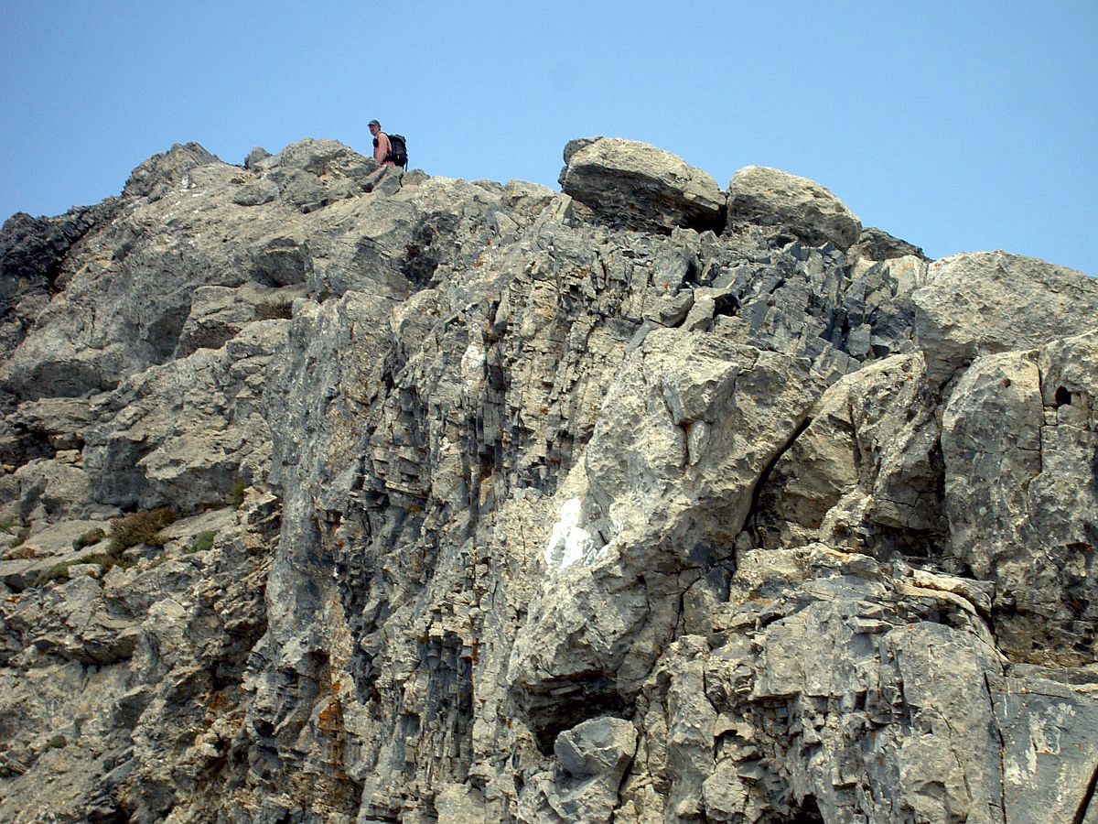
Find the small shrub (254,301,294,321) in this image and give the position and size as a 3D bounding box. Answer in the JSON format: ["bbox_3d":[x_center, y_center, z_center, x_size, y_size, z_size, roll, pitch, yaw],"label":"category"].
[{"bbox_3d":[-4.377,-1.609,51.500,0.600,0.310,0.480,0,-12,0],"label":"small shrub"}]

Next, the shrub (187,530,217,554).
[{"bbox_3d":[-4.851,1.809,45.200,0.400,0.300,0.360,0,-13,0],"label":"shrub"}]

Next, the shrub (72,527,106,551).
[{"bbox_3d":[-6.438,1.787,45.300,0.480,0.300,0.380,0,-13,0],"label":"shrub"}]

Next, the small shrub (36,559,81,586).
[{"bbox_3d":[-6.797,2.224,44.800,0.620,0.320,0.450,0,-13,0],"label":"small shrub"}]

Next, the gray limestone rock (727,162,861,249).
[{"bbox_3d":[3.455,-2.876,45.500,1.900,1.100,1.500,0,-13,0],"label":"gray limestone rock"}]

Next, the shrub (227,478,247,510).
[{"bbox_3d":[-4.410,1.159,45.800,0.280,0.400,0.280,0,-13,0],"label":"shrub"}]

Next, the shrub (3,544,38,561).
[{"bbox_3d":[-7.337,1.954,45.000,0.480,0.220,0.380,0,-13,0],"label":"shrub"}]

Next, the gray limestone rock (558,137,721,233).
[{"bbox_3d":[1.342,-3.254,46.300,2.300,1.250,1.700,0,-13,0],"label":"gray limestone rock"}]

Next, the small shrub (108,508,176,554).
[{"bbox_3d":[-5.707,1.663,45.400,0.920,0.550,0.700,0,-13,0],"label":"small shrub"}]

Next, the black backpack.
[{"bbox_3d":[-2.364,-4.063,50.500,0.300,0.520,0.320,-7,-13,1],"label":"black backpack"}]

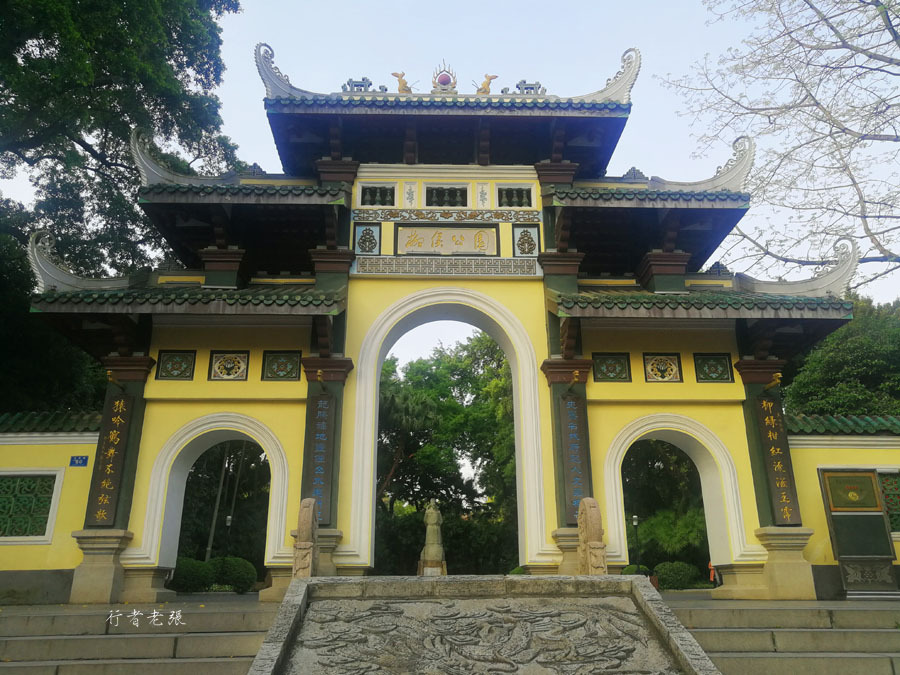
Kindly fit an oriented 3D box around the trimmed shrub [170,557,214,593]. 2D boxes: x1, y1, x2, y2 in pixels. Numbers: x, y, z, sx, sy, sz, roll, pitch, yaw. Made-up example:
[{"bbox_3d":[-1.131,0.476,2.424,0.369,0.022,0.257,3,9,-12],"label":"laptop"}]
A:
[{"bbox_3d":[-5.623,5.168,15.302,0.993,0.754,1.040,0,-20,-2],"label":"trimmed shrub"}]

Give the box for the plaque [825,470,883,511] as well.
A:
[{"bbox_3d":[6.145,2.365,10.725,0.777,0.578,0.060,0,-20,-1],"label":"plaque"}]

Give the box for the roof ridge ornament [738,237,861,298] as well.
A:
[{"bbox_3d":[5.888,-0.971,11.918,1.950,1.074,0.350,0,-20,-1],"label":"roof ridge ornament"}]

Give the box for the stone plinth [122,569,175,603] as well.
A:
[{"bbox_3d":[-4.285,3.501,9.930,0.610,0.449,0.840,0,-19,-2],"label":"stone plinth"}]

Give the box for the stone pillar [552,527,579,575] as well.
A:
[{"bbox_3d":[2.022,3.607,11.139,0.823,1.069,0.780,0,-20,-2],"label":"stone pillar"}]

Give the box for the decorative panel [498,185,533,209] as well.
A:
[{"bbox_3d":[1.245,-2.700,13.552,0.724,0.529,0.150,0,-20,-2],"label":"decorative panel"}]

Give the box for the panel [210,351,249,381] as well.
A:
[{"bbox_3d":[-3.833,0.494,12.201,0.687,0.545,0.100,0,-20,-2],"label":"panel"}]

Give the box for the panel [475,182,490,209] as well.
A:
[{"bbox_3d":[0.590,-2.523,12.614,0.267,0.508,0.070,0,-20,-1],"label":"panel"}]

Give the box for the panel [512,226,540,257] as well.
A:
[{"bbox_3d":[1.254,-1.573,11.418,0.444,0.582,0.070,0,-19,-2],"label":"panel"}]

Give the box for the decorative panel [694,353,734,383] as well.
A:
[{"bbox_3d":[4.082,0.472,10.836,0.591,0.469,0.070,0,-19,-2],"label":"decorative panel"}]

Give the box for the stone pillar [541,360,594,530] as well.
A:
[{"bbox_3d":[2.011,1.816,11.767,0.842,2.763,0.750,0,-20,-2],"label":"stone pillar"}]

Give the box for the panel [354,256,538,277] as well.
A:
[{"bbox_3d":[-0.056,-1.197,12.084,3.147,0.350,0.100,0,-20,-1],"label":"panel"}]

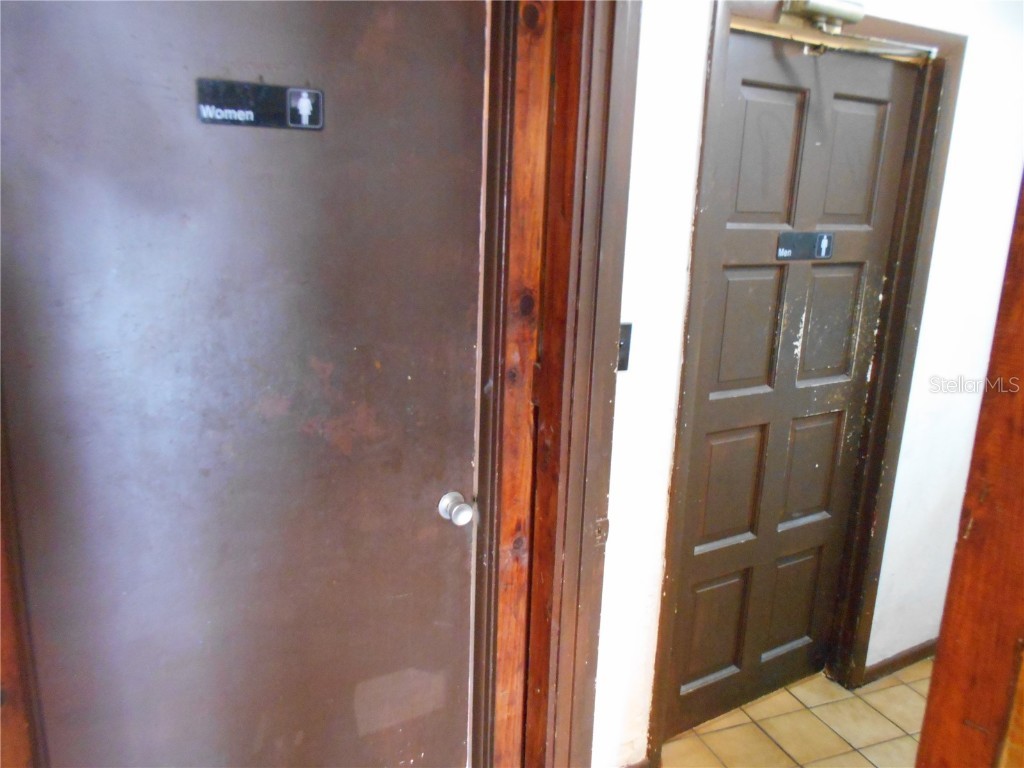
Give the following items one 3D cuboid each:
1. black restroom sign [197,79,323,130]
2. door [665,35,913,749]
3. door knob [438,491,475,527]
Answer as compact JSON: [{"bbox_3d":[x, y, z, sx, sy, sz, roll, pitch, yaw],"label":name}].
[{"bbox_3d":[-0.458,-0.513,1.420,0.228,0.076,0.005,-7,16,-31],"label":"black restroom sign"},{"bbox_3d":[0.801,0.069,2.324,0.815,2.030,0.045,-7,16,-31],"label":"door"},{"bbox_3d":[-0.129,0.296,1.809,0.064,0.064,0.064,-7,16,-31],"label":"door knob"}]

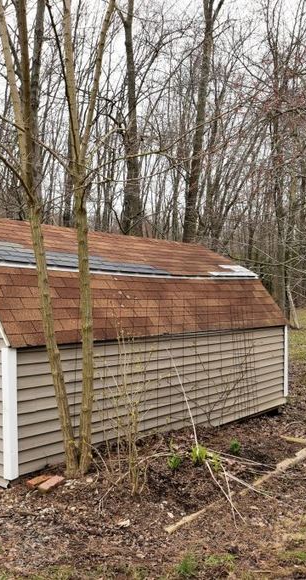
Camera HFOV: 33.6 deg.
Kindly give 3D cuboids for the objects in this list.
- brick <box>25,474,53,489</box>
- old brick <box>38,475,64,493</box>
[{"bbox_3d":[-0.954,1.633,4.283,0.095,0.057,0.198,-1,0,35],"label":"brick"},{"bbox_3d":[-0.824,1.615,4.173,0.095,0.057,0.205,-1,6,35],"label":"old brick"}]

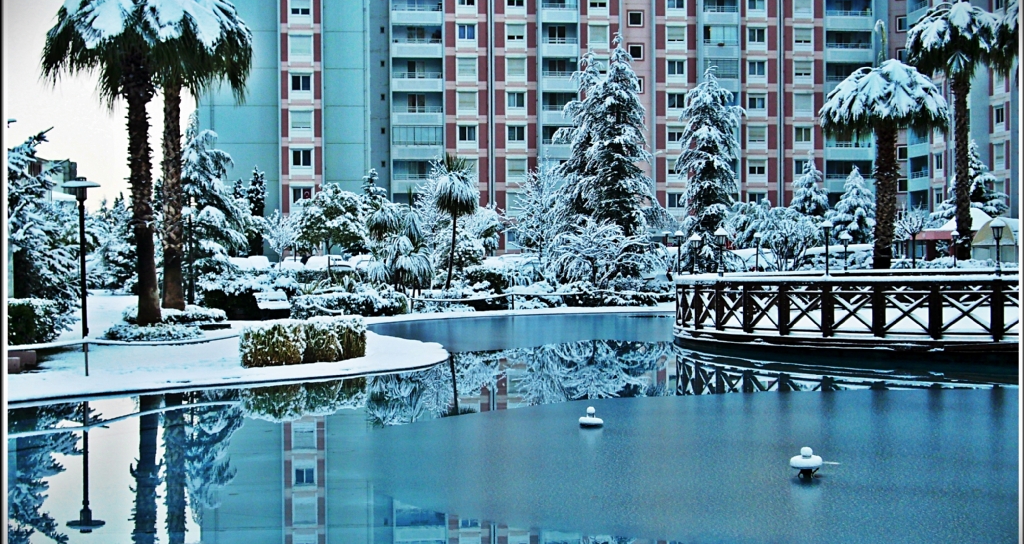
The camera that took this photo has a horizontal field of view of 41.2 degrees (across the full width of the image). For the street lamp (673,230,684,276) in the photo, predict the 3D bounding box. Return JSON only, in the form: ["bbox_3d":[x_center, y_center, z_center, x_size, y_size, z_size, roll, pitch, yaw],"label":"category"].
[{"bbox_3d":[3.616,-0.423,29.400,0.230,0.990,0.230,0,1,0],"label":"street lamp"}]

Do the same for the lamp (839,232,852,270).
[{"bbox_3d":[8.706,-0.555,35.500,0.310,1.010,0.310,0,1,0],"label":"lamp"}]

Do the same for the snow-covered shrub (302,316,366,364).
[{"bbox_3d":[-3.019,1.155,23.300,1.100,0.750,0.950,-1,1,-20],"label":"snow-covered shrub"}]

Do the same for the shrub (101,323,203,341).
[{"bbox_3d":[-7.028,1.169,26.700,1.950,0.320,1.300,0,1,0],"label":"shrub"}]

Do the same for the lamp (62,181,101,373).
[{"bbox_3d":[-7.969,-0.139,25.300,0.700,3.250,0.700,0,1,0],"label":"lamp"}]

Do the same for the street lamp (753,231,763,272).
[{"bbox_3d":[5.858,-0.477,32.500,0.220,0.960,0.220,0,1,0],"label":"street lamp"}]

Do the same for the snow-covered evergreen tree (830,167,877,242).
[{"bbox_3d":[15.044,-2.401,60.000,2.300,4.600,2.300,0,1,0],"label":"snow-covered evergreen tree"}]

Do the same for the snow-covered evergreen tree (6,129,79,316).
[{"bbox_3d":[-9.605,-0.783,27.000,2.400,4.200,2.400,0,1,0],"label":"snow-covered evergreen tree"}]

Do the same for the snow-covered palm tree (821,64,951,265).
[{"bbox_3d":[9.709,-2.411,35.500,3.300,6.200,3.300,0,1,0],"label":"snow-covered palm tree"}]

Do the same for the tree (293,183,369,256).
[{"bbox_3d":[-7.731,-1.817,58.500,3.200,4.200,3.000,0,1,0],"label":"tree"}]

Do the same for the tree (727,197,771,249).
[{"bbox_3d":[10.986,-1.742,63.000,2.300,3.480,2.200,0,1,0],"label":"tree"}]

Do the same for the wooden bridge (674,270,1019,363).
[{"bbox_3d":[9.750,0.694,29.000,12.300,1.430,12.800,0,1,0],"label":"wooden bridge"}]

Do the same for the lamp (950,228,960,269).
[{"bbox_3d":[11.625,-0.602,35.700,0.250,1.020,0.250,0,1,0],"label":"lamp"}]

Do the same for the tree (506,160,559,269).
[{"bbox_3d":[0.979,-2.474,62.000,2.600,5.300,2.500,0,1,0],"label":"tree"}]

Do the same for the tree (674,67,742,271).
[{"bbox_3d":[7.069,-3.328,49.000,2.600,7.800,2.600,0,1,0],"label":"tree"}]

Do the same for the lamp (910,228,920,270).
[{"bbox_3d":[10.961,-0.611,37.000,0.250,1.200,0.250,0,1,0],"label":"lamp"}]

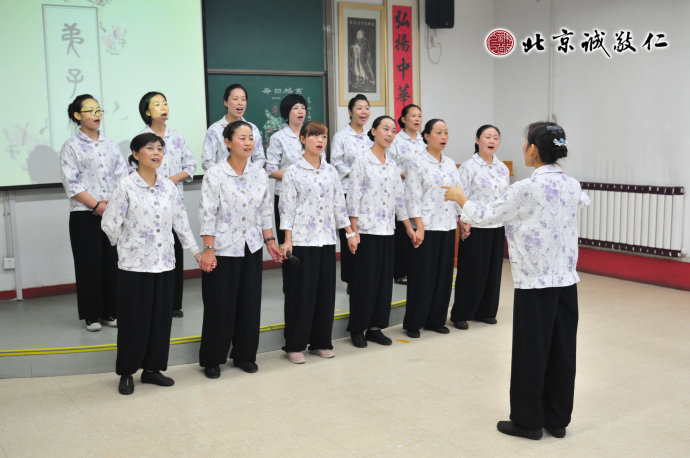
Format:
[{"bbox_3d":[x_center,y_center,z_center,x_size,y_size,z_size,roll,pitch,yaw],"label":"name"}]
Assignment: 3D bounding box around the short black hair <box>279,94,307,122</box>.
[{"bbox_3d":[-0.427,-0.975,6.223,0.215,0.245,0.225,-7,10,-41],"label":"short black hair"}]

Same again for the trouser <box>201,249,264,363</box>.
[{"bbox_3d":[-0.746,0.475,4.985,0.400,0.840,0.260,-5,8,-29],"label":"trouser"}]

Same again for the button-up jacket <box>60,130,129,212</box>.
[{"bbox_3d":[-1.801,-0.415,5.527,0.530,0.610,0.320,-8,9,-42],"label":"button-up jacket"}]

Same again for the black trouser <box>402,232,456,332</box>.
[{"bbox_3d":[0.643,0.349,5.894,0.380,0.840,0.260,-4,8,-23],"label":"black trouser"}]

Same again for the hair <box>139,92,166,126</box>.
[{"bbox_3d":[-1.431,-0.897,5.699,0.220,0.260,0.180,4,9,38],"label":"hair"}]

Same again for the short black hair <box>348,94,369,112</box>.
[{"bbox_3d":[0.119,-1.051,6.487,0.165,0.190,0.190,-5,8,-30],"label":"short black hair"}]

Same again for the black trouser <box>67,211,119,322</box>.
[{"bbox_3d":[-1.794,0.231,5.528,0.370,0.850,0.260,-8,10,-42],"label":"black trouser"}]

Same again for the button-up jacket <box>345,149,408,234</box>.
[{"bbox_3d":[0.242,-0.265,5.707,0.510,0.640,0.280,-6,8,-34],"label":"button-up jacket"}]

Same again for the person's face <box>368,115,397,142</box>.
[{"bbox_3d":[0.280,-0.750,5.712,0.170,0.210,0.230,-6,8,-34],"label":"person's face"}]

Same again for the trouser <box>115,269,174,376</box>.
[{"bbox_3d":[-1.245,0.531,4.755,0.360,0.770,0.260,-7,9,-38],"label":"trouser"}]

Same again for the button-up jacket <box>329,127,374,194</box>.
[{"bbox_3d":[0.097,-0.588,6.471,0.430,0.590,0.290,-6,9,-32],"label":"button-up jacket"}]

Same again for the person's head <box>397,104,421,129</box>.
[{"bbox_3d":[0.583,-1.034,7.034,0.170,0.210,0.230,-6,8,-33],"label":"person's head"}]

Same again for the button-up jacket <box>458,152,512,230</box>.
[{"bbox_3d":[1.112,-0.305,6.062,0.430,0.610,0.270,-3,8,-15],"label":"button-up jacket"}]

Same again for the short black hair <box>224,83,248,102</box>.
[{"bbox_3d":[-0.855,-1.063,6.030,0.170,0.190,0.210,-6,8,-33],"label":"short black hair"}]

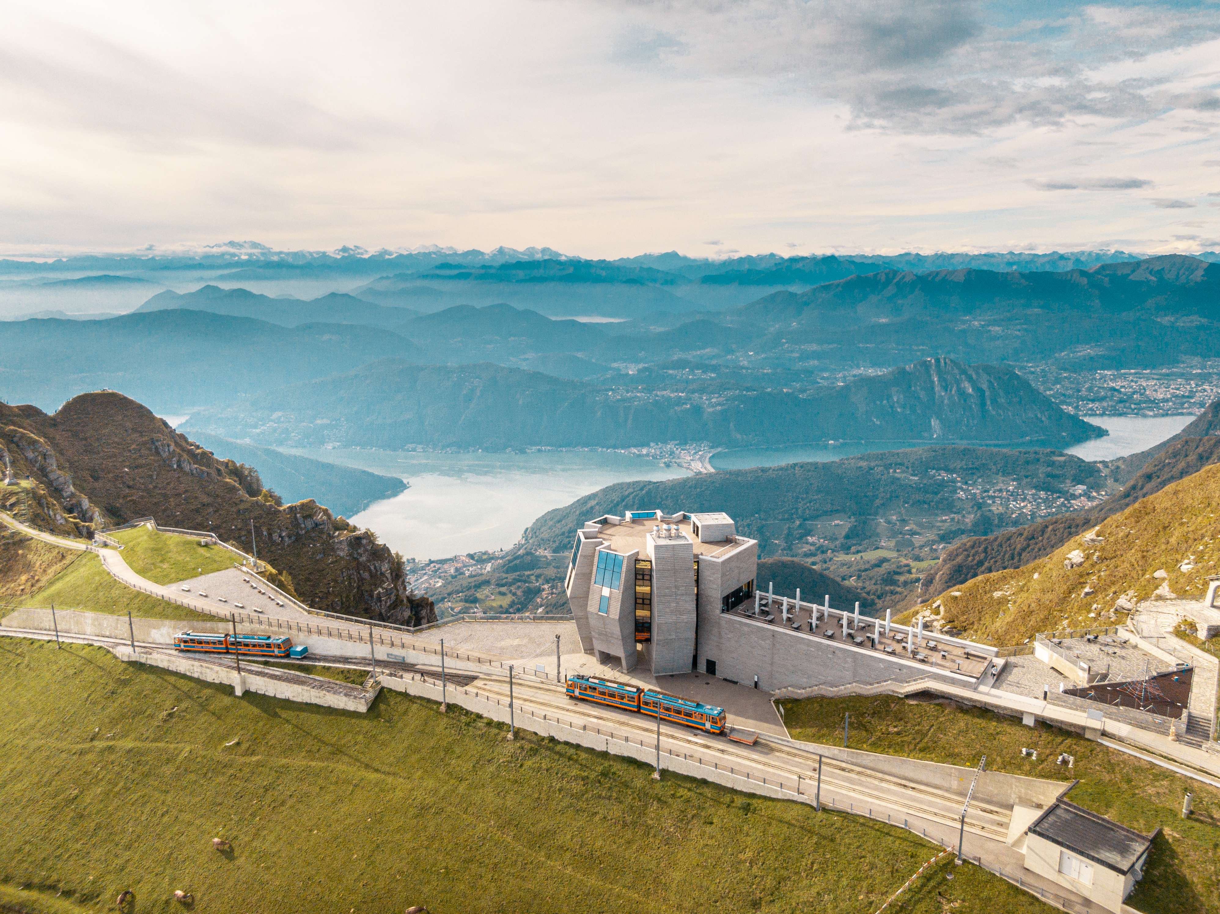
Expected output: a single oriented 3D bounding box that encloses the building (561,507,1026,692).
[{"bbox_3d":[23.150,22.200,127.770,66.200,21.500,27.300,9,15,35],"label":"building"}]

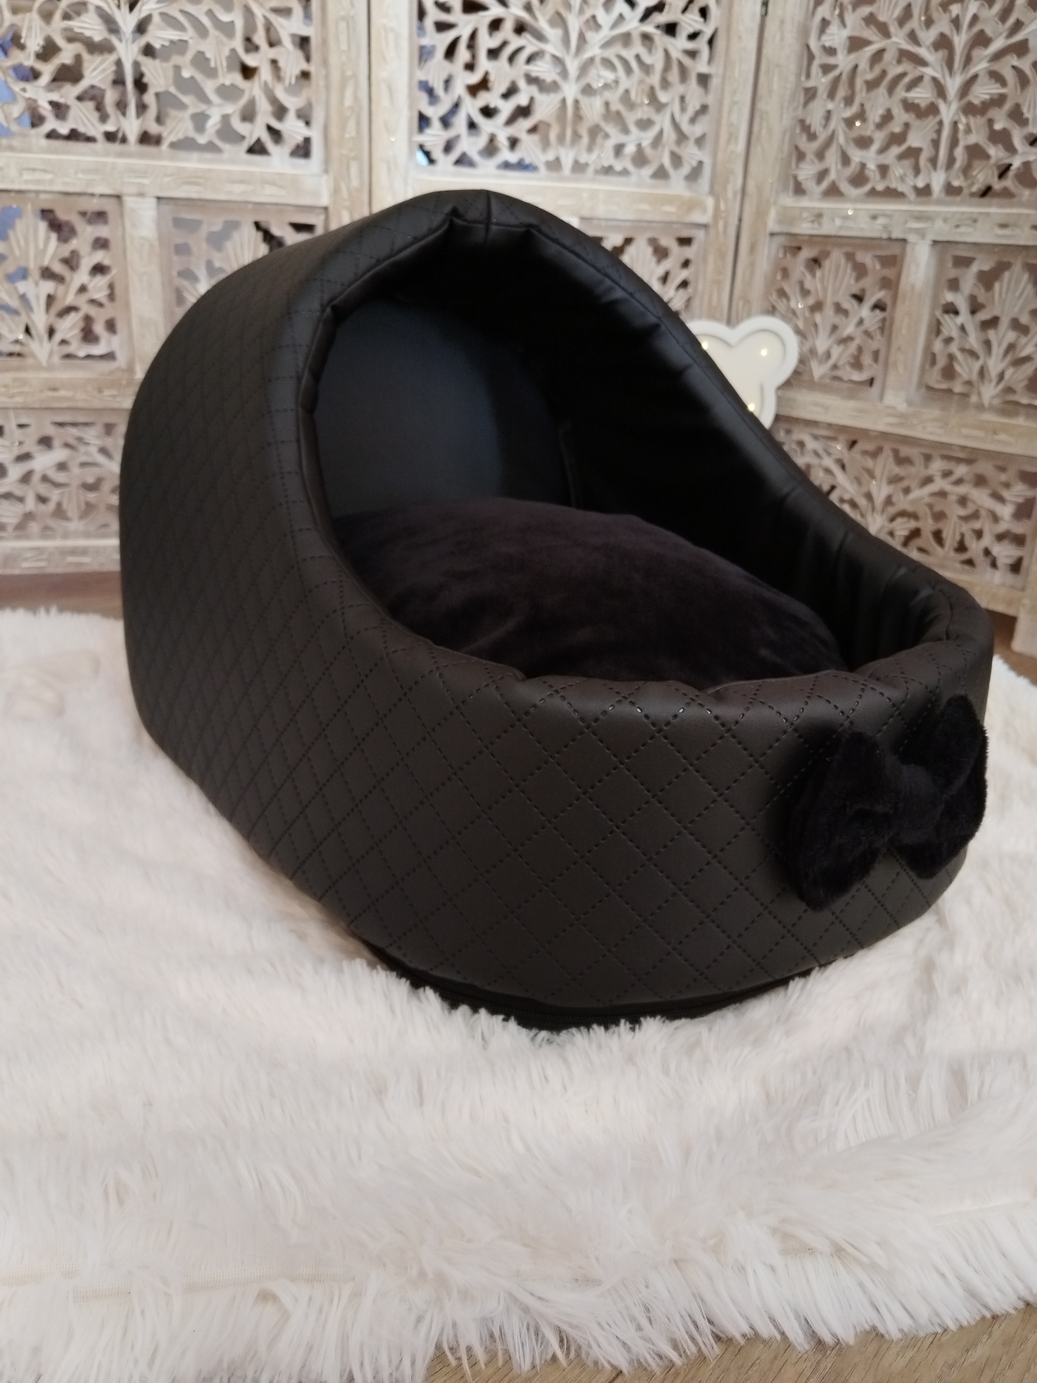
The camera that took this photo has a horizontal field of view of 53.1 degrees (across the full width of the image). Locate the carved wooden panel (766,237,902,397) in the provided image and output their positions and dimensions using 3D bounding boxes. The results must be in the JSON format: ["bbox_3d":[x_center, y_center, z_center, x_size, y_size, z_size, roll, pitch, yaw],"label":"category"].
[{"bbox_3d":[0.392,-0.477,1.323,0.186,0.186,0.015,22,29,38],"label":"carved wooden panel"}]

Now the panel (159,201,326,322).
[{"bbox_3d":[-0.309,-0.456,1.190,0.186,0.186,0.015,-3,24,-14],"label":"panel"}]

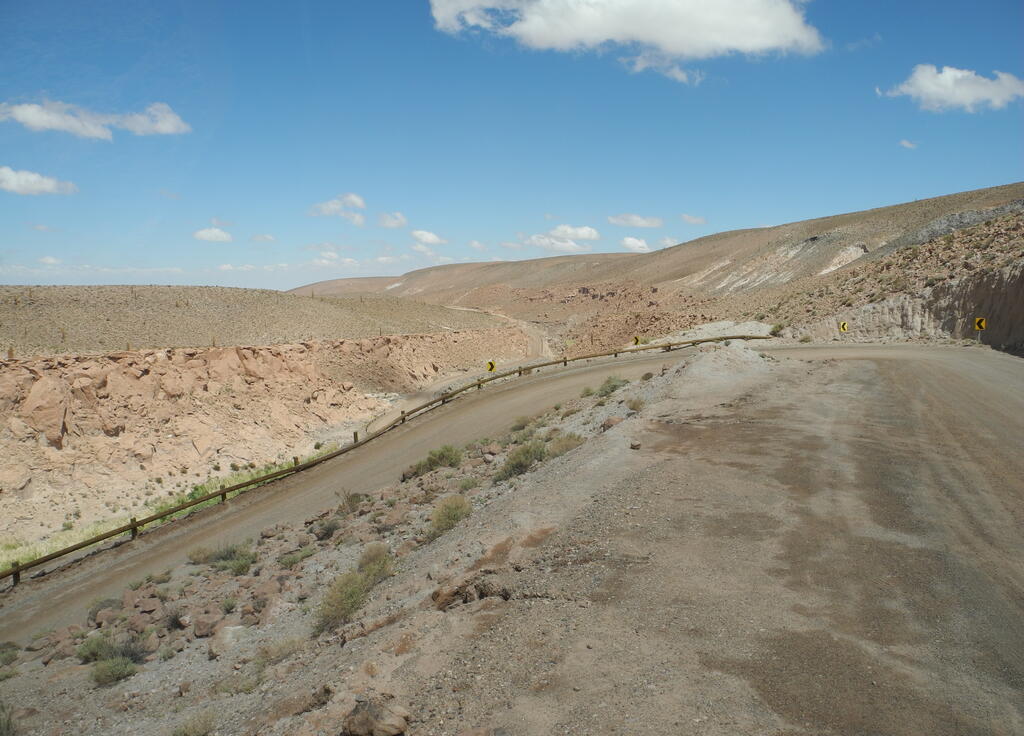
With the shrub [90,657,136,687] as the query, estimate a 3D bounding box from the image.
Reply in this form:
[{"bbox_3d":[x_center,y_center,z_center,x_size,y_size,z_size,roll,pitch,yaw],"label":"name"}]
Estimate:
[{"bbox_3d":[-7.846,5.975,16.308,0.906,0.502,0.770,-3,6,-26],"label":"shrub"}]

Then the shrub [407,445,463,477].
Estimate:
[{"bbox_3d":[-3.195,3.813,34.146,2.309,0.989,1.616,-1,6,-5],"label":"shrub"}]

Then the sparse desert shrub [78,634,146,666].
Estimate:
[{"bbox_3d":[-8.716,6.148,18.027,1.523,0.592,1.066,-3,6,-27],"label":"sparse desert shrub"}]

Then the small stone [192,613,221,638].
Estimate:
[{"bbox_3d":[-6.791,5.724,18.412,0.622,0.509,0.529,-2,6,-21],"label":"small stone"}]

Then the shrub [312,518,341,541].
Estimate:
[{"bbox_3d":[-5.619,4.892,25.088,0.848,0.566,0.721,-1,6,-13],"label":"shrub"}]

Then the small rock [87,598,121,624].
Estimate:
[{"bbox_3d":[-11.004,6.559,22.311,0.916,0.616,0.778,-3,6,-27],"label":"small rock"}]

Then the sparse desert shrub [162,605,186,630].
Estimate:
[{"bbox_3d":[-7.910,5.848,19.414,0.563,0.548,0.534,-2,6,-23],"label":"sparse desert shrub"}]

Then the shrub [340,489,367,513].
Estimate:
[{"bbox_3d":[-5.613,4.692,29.331,0.921,0.782,0.829,-1,6,-11],"label":"shrub"}]

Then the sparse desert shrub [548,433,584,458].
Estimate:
[{"bbox_3d":[1.668,2.372,25.353,1.102,0.756,0.882,0,6,4],"label":"sparse desert shrub"}]

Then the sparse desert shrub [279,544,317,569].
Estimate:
[{"bbox_3d":[-5.861,5.151,22.632,1.038,0.525,0.831,-1,6,-15],"label":"sparse desert shrub"}]

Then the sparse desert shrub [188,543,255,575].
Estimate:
[{"bbox_3d":[-8.667,5.683,24.712,1.969,0.764,1.280,-2,6,-20],"label":"sparse desert shrub"}]

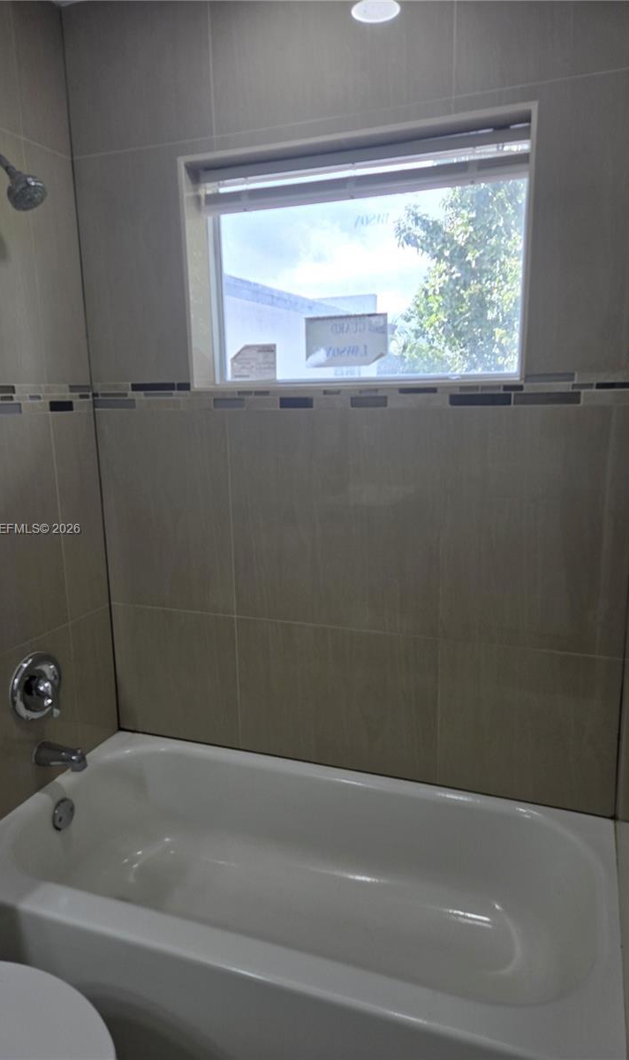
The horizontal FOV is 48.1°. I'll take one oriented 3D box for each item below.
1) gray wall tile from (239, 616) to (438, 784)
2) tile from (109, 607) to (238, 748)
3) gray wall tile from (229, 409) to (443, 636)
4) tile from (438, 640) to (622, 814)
[{"bbox_3d":[0.057,0.487,2.039,0.610,0.435,0.015,3,12,21],"label":"gray wall tile"},{"bbox_3d":[-0.439,0.461,2.225,0.450,0.437,0.015,3,12,21],"label":"tile"},{"bbox_3d":[0.047,-0.024,1.937,0.610,0.609,0.015,3,12,21],"label":"gray wall tile"},{"bbox_3d":[0.555,0.515,1.853,0.455,0.435,0.015,3,12,21],"label":"tile"}]

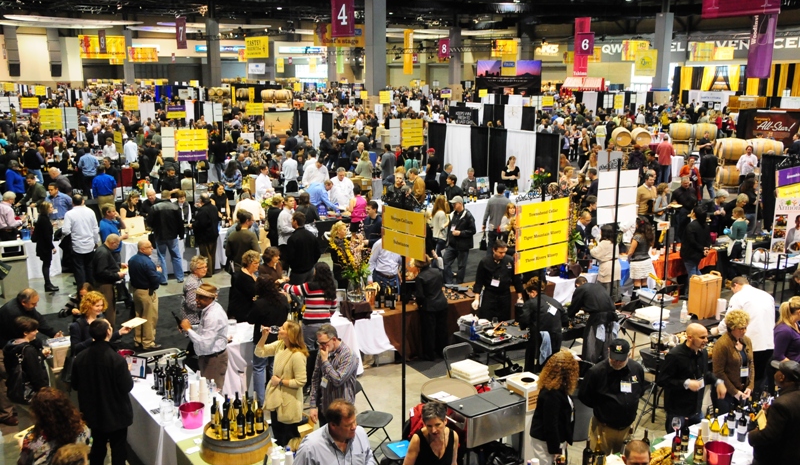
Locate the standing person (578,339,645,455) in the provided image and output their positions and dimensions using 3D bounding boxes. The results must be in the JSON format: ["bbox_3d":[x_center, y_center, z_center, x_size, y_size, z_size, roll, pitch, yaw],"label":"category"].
[{"bbox_3d":[1.899,1.842,7.302,0.600,1.800,0.420,-3,12,-12],"label":"standing person"}]

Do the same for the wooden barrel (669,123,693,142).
[{"bbox_3d":[12.200,-4.366,34.600,0.910,0.720,0.720,2,12,11],"label":"wooden barrel"}]

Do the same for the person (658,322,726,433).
[{"bbox_3d":[2.915,1.742,8.020,0.570,1.730,0.440,-7,14,-32],"label":"person"}]

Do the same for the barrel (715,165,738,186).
[{"bbox_3d":[11.090,-1.880,26.500,0.950,0.700,0.700,0,12,0],"label":"barrel"}]

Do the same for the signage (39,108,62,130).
[{"bbox_3d":[-11.780,-3.810,27.000,0.710,0.730,0.040,0,12,0],"label":"signage"}]

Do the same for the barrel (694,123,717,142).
[{"bbox_3d":[12.491,-4.097,32.600,0.940,0.690,0.690,4,13,18],"label":"barrel"}]

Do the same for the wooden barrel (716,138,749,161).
[{"bbox_3d":[11.365,-2.833,27.200,0.910,0.720,0.720,2,12,11],"label":"wooden barrel"}]

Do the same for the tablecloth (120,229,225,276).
[{"bbox_3d":[-4.786,0.434,16.742,2.000,0.760,0.800,-7,14,-31],"label":"tablecloth"}]

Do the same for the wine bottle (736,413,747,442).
[{"bbox_3d":[3.154,1.771,7.336,0.079,0.300,0.079,0,12,0],"label":"wine bottle"}]

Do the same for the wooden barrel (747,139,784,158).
[{"bbox_3d":[11.970,-2.730,26.200,0.950,0.700,0.700,0,12,0],"label":"wooden barrel"}]

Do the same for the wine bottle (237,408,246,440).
[{"bbox_3d":[-1.447,1.727,7.264,0.077,0.298,0.077,-3,12,-12],"label":"wine bottle"}]

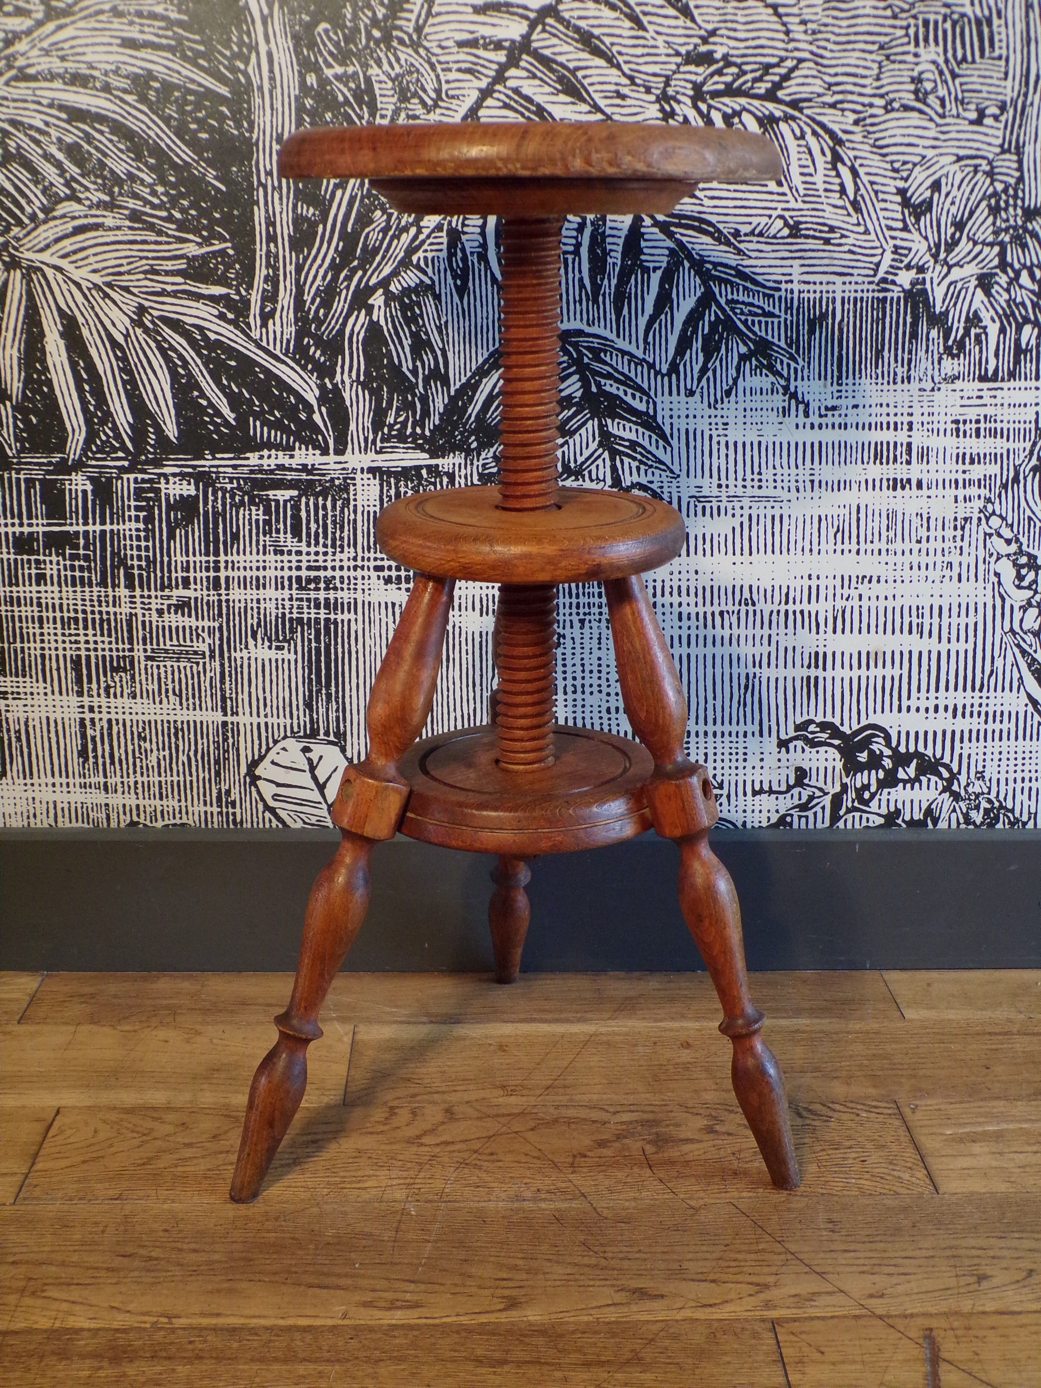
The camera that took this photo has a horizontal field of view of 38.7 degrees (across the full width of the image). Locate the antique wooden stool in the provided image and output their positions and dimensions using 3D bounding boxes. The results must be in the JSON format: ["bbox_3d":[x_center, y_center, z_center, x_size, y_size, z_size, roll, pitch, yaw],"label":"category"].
[{"bbox_3d":[0.002,-0.027,1.055,0.393,0.684,0.381,0,17,-3],"label":"antique wooden stool"}]

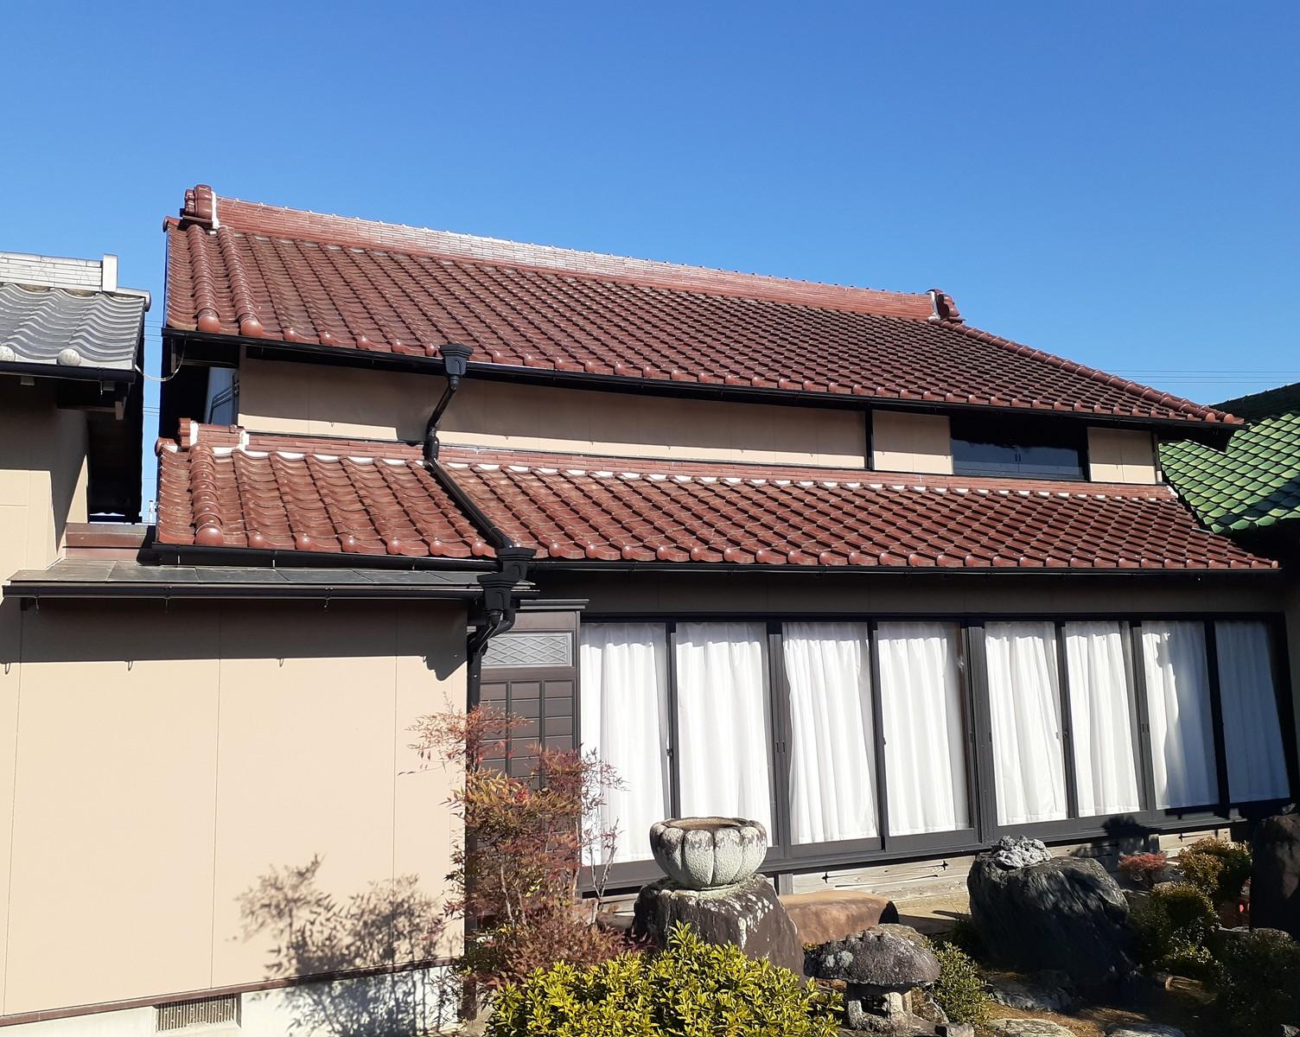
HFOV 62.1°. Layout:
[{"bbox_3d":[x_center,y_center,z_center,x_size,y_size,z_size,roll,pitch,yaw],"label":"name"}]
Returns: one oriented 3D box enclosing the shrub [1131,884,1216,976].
[{"bbox_3d":[3.338,2.587,6.850,0.550,0.530,0.500,-4,-8,25],"label":"shrub"}]

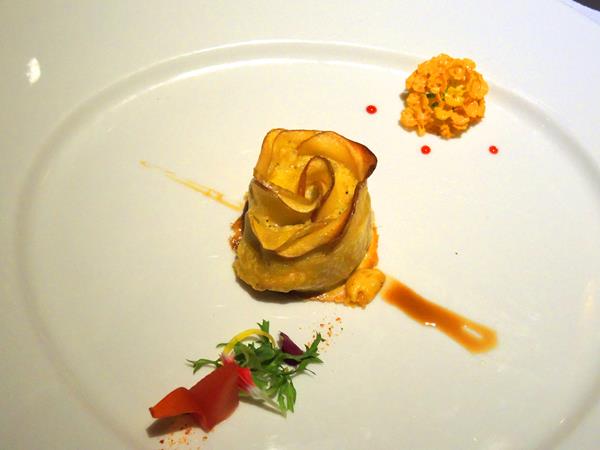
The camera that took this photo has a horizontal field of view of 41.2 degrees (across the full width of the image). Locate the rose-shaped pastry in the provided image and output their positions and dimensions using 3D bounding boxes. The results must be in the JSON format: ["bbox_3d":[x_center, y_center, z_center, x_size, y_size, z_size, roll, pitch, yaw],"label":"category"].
[{"bbox_3d":[0.002,-0.005,0.277,0.051,0.035,0.049,4,44,0],"label":"rose-shaped pastry"}]

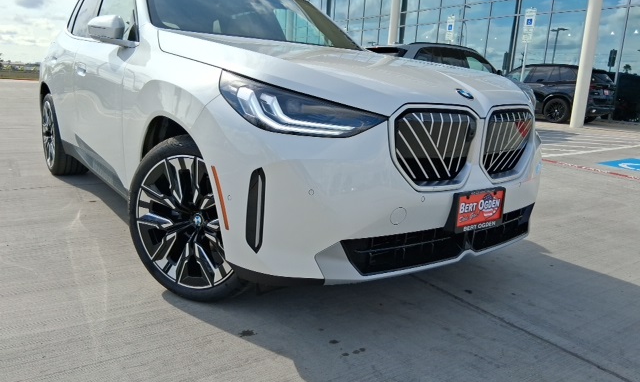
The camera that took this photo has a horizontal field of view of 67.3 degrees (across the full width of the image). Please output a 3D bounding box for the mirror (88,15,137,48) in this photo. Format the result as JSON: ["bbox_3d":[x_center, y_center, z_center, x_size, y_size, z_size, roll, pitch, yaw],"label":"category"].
[{"bbox_3d":[-1.063,-0.823,2.474,0.220,0.145,0.200,-5,15,-38],"label":"mirror"}]

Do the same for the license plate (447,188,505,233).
[{"bbox_3d":[0.651,0.076,1.956,0.320,0.165,0.030,-5,15,-38],"label":"license plate"}]

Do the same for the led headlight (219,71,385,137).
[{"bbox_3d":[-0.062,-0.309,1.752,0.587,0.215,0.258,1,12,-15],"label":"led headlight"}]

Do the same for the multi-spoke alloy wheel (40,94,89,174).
[{"bbox_3d":[-2.289,-0.497,4.334,0.270,0.735,0.735,-5,15,-38],"label":"multi-spoke alloy wheel"}]

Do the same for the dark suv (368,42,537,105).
[{"bbox_3d":[2.750,-2.250,10.850,4.800,1.700,1.950,-4,14,-36],"label":"dark suv"}]

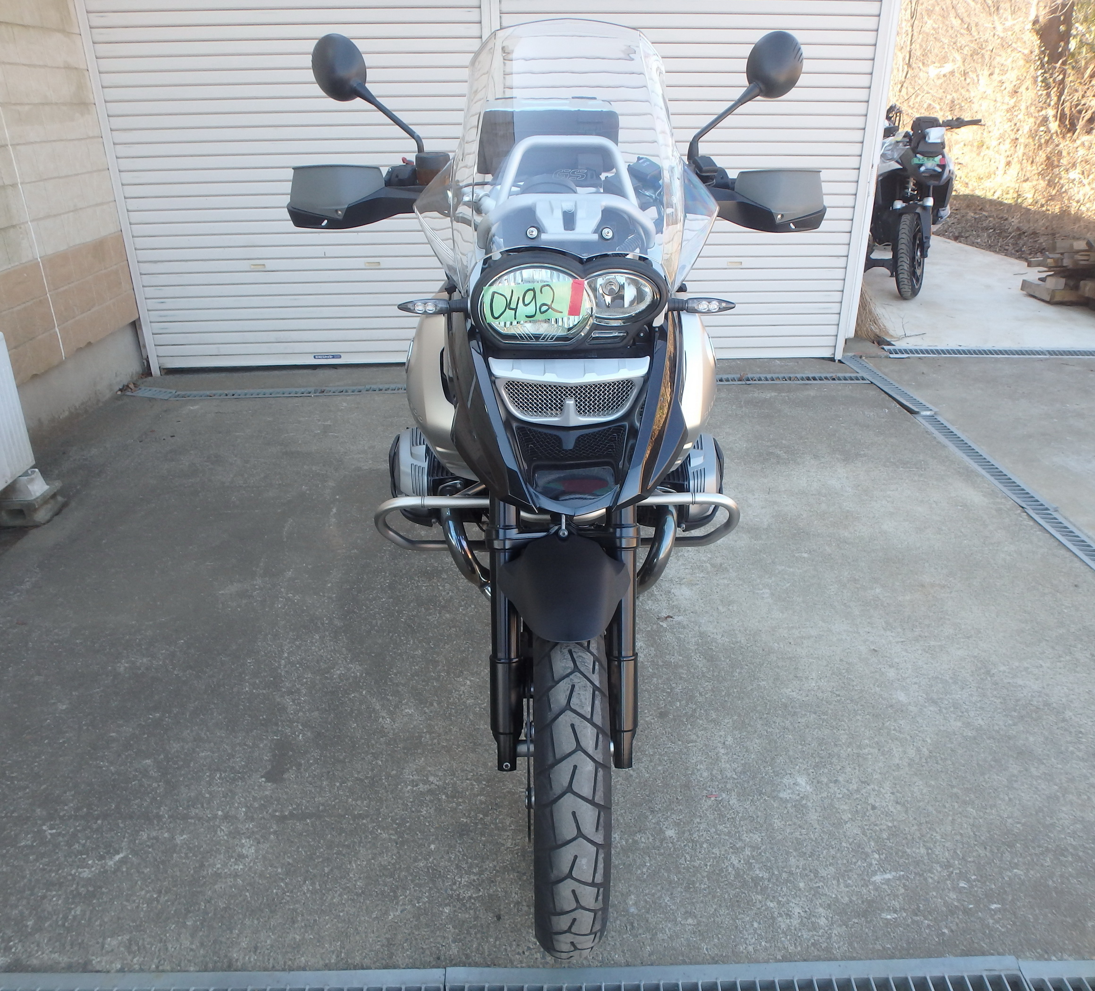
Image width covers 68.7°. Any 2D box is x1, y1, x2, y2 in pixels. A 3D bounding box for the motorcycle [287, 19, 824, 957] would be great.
[{"bbox_3d":[0.024,-0.273,1.997,0.980,1.530,2.260,-1,26,-1],"label":"motorcycle"}]

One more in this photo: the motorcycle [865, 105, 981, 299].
[{"bbox_3d":[2.750,-2.370,6.420,0.900,1.230,2.200,2,26,6],"label":"motorcycle"}]

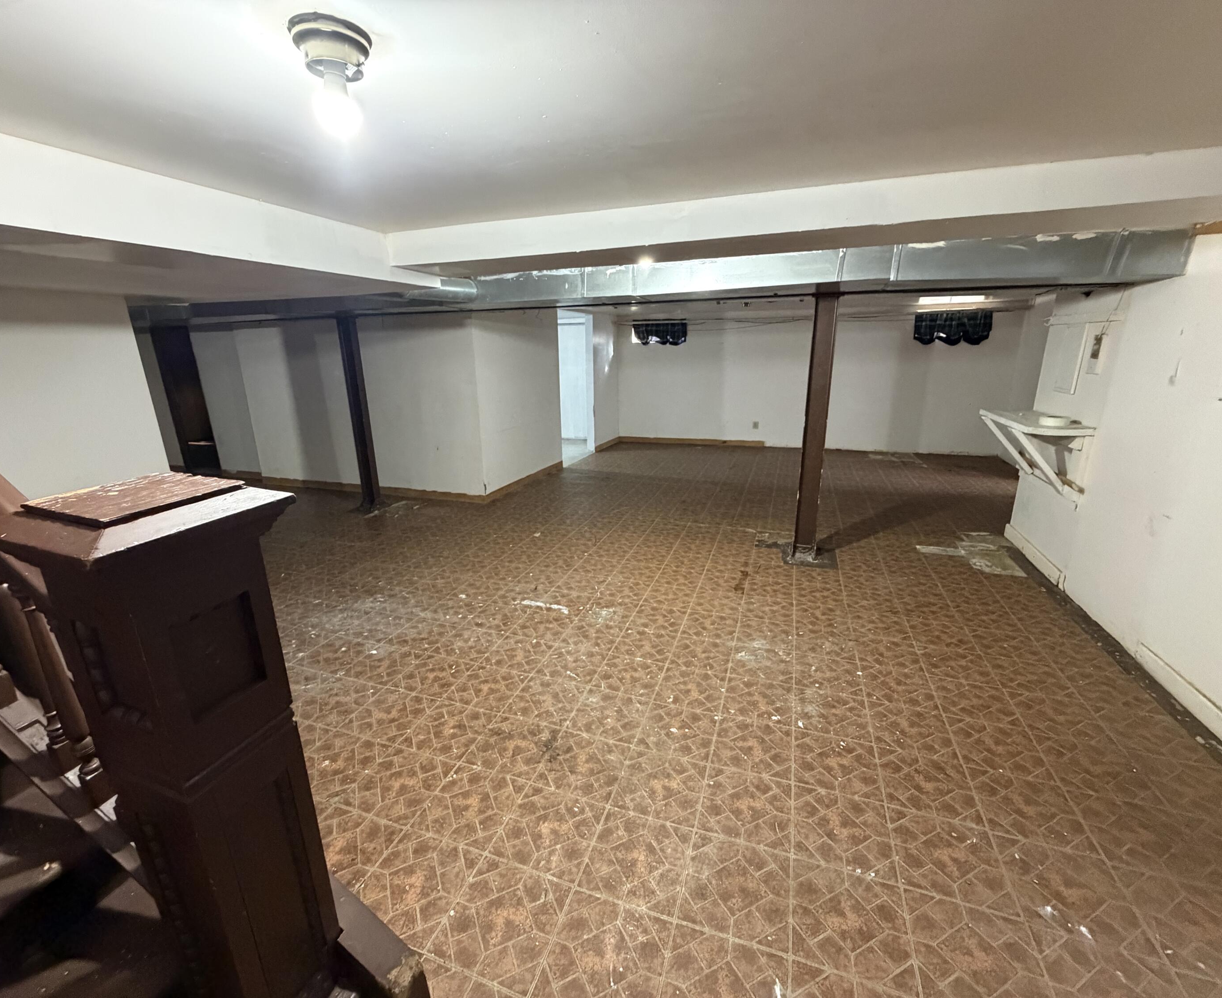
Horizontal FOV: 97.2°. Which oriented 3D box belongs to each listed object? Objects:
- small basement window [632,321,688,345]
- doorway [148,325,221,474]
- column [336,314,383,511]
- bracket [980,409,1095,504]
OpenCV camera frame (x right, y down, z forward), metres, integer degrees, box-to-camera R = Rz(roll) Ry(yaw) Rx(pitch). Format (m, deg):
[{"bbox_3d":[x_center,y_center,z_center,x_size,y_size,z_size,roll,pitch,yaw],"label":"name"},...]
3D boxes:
[{"bbox_3d":[0.747,-2.559,8.301,0.860,0.370,0.120,4,17,18],"label":"small basement window"},{"bbox_3d":[-5.378,-1.231,6.885,0.700,1.870,0.140,4,17,18],"label":"doorway"},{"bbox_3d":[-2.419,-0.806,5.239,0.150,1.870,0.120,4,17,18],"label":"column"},{"bbox_3d":[2.879,-0.334,3.755,0.370,0.470,0.960,4,17,18],"label":"bracket"}]

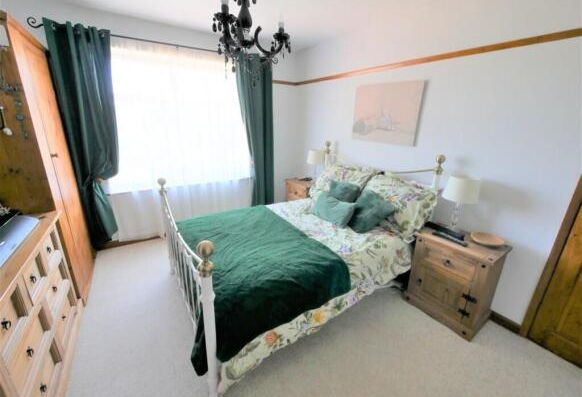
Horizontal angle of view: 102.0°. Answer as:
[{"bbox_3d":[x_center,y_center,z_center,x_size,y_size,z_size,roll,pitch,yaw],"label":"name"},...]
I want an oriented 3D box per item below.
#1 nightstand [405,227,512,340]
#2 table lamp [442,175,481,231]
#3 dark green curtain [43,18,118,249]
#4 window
[{"bbox_3d":[1.305,0.623,1.907,0.400,0.640,0.530,-10,21,-33],"label":"nightstand"},{"bbox_3d":[1.341,0.062,1.842,0.240,0.470,0.240,-10,21,-33],"label":"table lamp"},{"bbox_3d":[-1.935,-0.501,2.424,0.480,2.190,0.150,-10,21,-33],"label":"dark green curtain"},{"bbox_3d":[-1.293,-0.905,2.853,1.810,1.530,0.100,-10,21,-33],"label":"window"}]

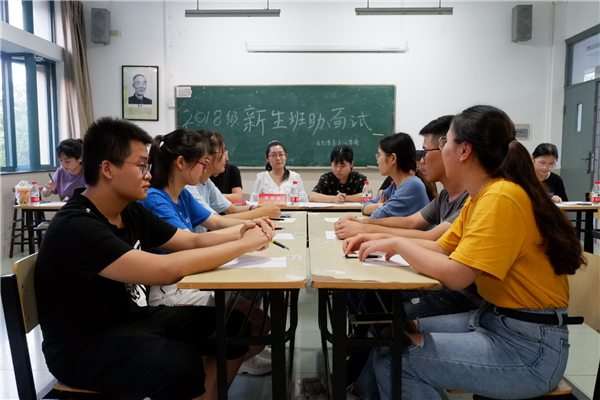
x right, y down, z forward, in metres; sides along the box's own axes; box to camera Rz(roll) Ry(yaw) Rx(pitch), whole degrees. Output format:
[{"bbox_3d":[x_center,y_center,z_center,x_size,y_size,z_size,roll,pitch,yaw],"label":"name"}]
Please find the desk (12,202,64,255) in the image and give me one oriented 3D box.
[{"bbox_3d":[-1.940,0.402,4.010,0.600,0.760,0.410,0,6,1],"label":"desk"}]

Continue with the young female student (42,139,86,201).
[{"bbox_3d":[-1.866,0.128,4.027,0.550,1.280,0.660,1,5,11],"label":"young female student"}]

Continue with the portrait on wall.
[{"bbox_3d":[-2.259,-1.513,6.853,0.525,0.787,0.030,0,6,1],"label":"portrait on wall"}]

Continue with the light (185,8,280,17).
[{"bbox_3d":[-0.862,-2.392,6.192,1.224,0.100,0.130,0,6,1],"label":"light"}]

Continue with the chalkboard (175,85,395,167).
[{"bbox_3d":[-0.204,-1.066,6.950,3.171,1.185,0.060,0,5,1],"label":"chalkboard"}]

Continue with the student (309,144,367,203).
[{"bbox_3d":[0.320,0.143,4.235,0.520,1.230,0.600,0,6,1],"label":"student"}]

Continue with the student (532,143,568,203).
[{"bbox_3d":[2.049,0.143,4.078,0.500,1.240,0.660,0,5,1],"label":"student"}]

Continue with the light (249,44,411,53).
[{"bbox_3d":[0.384,-2.114,6.743,2.232,0.100,0.110,0,6,1],"label":"light"}]

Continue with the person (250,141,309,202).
[{"bbox_3d":[-0.185,0.115,4.176,0.500,1.270,0.660,0,5,1],"label":"person"}]

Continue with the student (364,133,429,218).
[{"bbox_3d":[0.600,0.241,2.852,0.640,1.260,0.480,0,5,1],"label":"student"}]

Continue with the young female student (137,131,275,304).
[{"bbox_3d":[-0.450,0.316,2.263,0.680,1.280,0.560,-1,6,-6],"label":"young female student"}]

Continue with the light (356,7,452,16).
[{"bbox_3d":[1.332,-2.395,6.150,1.240,0.100,0.140,0,5,1],"label":"light"}]

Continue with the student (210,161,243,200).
[{"bbox_3d":[-0.760,0.103,4.282,0.500,1.300,0.600,0,6,1],"label":"student"}]

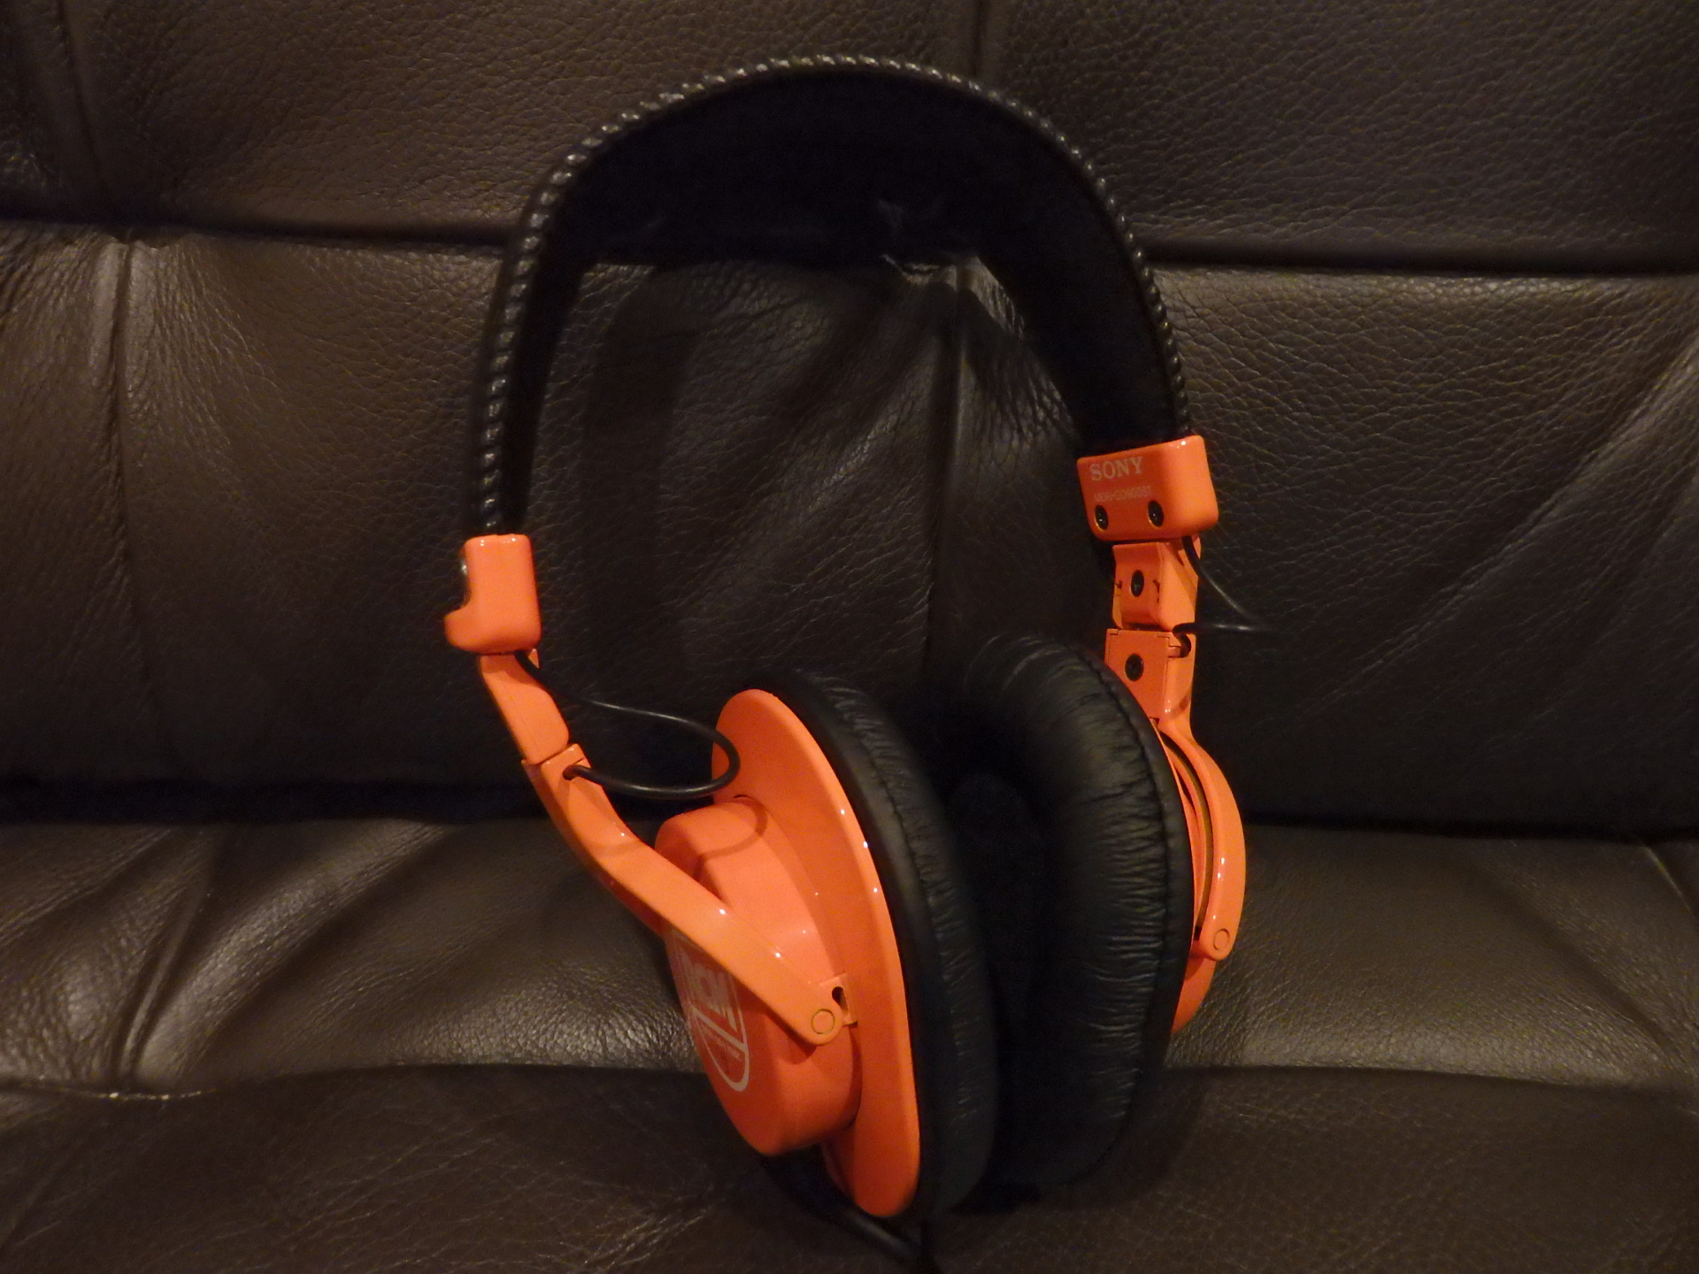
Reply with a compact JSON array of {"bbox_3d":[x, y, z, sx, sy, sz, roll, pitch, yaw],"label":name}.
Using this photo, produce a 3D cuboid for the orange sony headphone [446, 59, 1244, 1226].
[{"bbox_3d":[0.006,0.007,0.232,0.153,0.216,0.088,-10,6,-23],"label":"orange sony headphone"}]

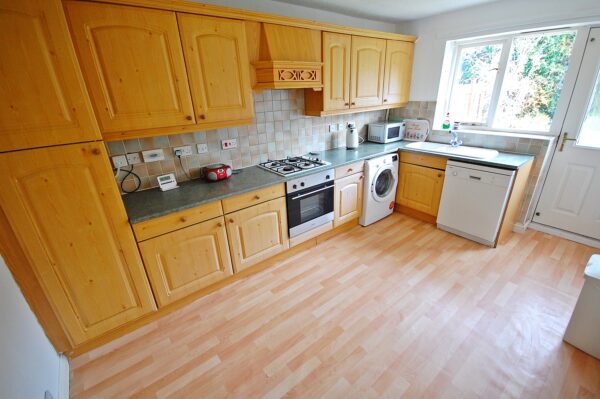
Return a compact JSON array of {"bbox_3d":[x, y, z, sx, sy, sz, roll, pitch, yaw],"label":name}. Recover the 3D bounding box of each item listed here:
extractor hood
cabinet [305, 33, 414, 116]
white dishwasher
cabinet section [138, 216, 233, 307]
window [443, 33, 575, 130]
[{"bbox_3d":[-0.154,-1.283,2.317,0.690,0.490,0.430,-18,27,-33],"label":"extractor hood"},{"bbox_3d":[0.773,-1.492,3.046,1.583,0.785,0.325,-18,27,-33],"label":"cabinet"},{"bbox_3d":[2.056,-0.024,2.848,0.550,0.838,0.597,-18,27,-33],"label":"white dishwasher"},{"bbox_3d":[-0.981,0.401,2.120,0.600,0.585,0.515,-19,28,-33],"label":"cabinet section"},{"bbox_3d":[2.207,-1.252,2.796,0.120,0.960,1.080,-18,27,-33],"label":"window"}]

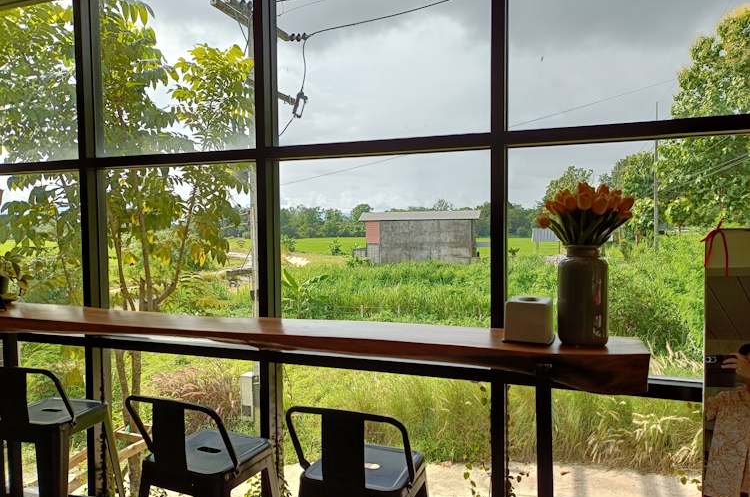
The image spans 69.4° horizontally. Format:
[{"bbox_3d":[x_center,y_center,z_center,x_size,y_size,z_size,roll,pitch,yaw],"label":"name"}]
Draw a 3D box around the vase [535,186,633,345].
[{"bbox_3d":[0.641,0.043,1.661,0.291,0.486,0.277,0,2,21],"label":"vase"}]

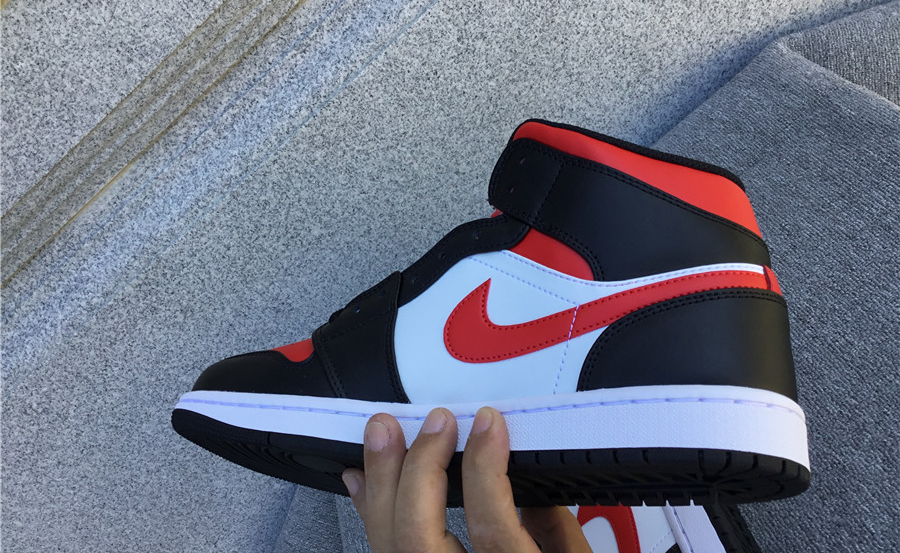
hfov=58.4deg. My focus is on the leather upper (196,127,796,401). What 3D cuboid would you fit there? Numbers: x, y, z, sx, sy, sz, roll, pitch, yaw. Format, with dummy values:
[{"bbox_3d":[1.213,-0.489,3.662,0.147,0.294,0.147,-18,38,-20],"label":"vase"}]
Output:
[{"bbox_3d":[0.010,0.011,0.398,0.284,0.101,0.139,-5,61,20],"label":"leather upper"}]

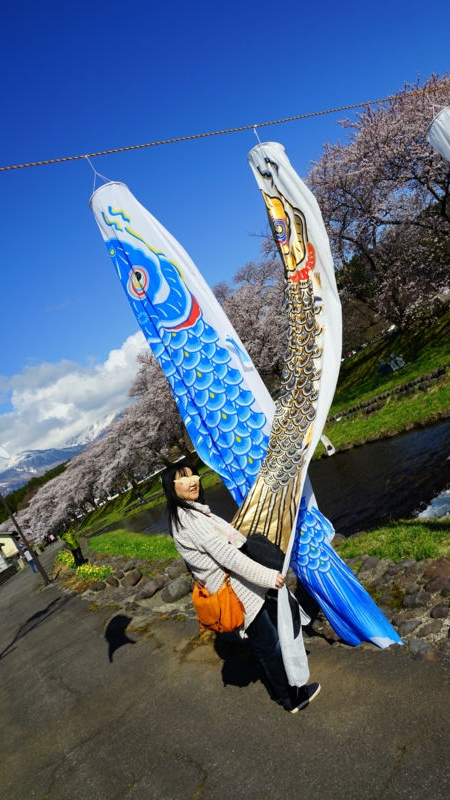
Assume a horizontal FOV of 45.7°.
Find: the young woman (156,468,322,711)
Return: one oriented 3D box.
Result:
[{"bbox_3d":[0.110,1.079,3.221,0.520,1.580,0.480,-25,-5,-10],"label":"young woman"}]

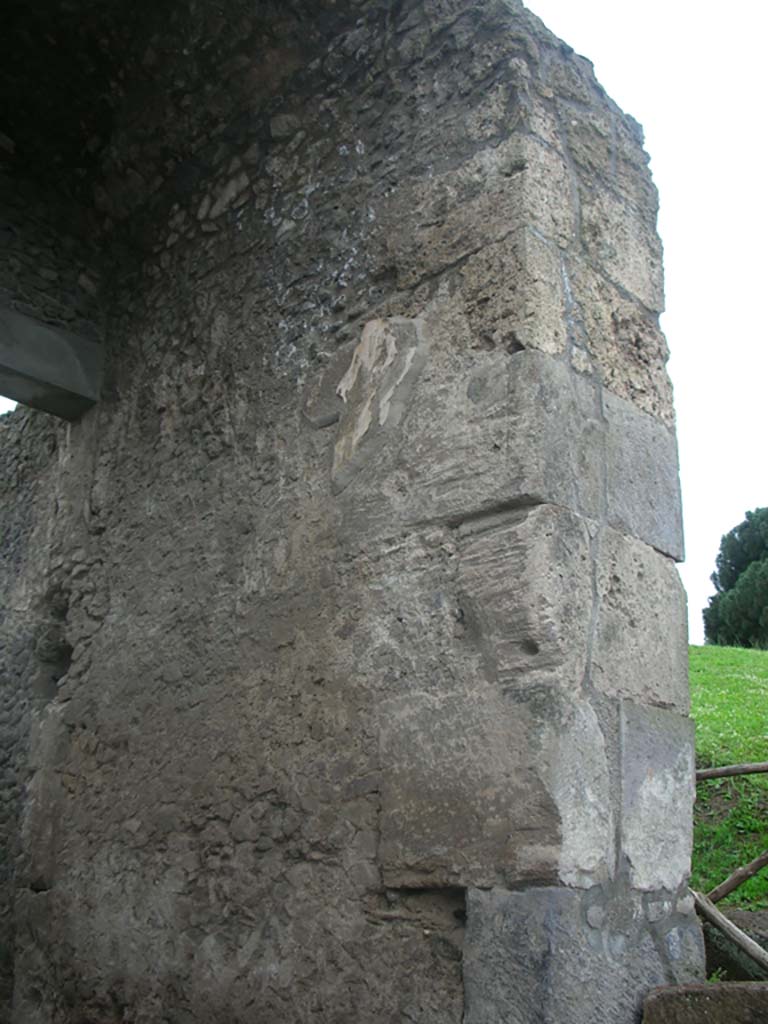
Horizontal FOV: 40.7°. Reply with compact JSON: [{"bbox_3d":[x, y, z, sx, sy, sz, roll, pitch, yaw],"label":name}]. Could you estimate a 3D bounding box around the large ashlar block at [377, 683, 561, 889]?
[{"bbox_3d":[0.296,0.774,2.852,0.260,0.493,0.650,19,-26,-40],"label":"large ashlar block"}]

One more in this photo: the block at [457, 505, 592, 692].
[{"bbox_3d":[0.405,0.277,2.906,0.240,0.487,0.339,19,-26,-40],"label":"block"}]

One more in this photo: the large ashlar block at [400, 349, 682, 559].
[{"bbox_3d":[0.482,-0.104,3.297,0.666,0.496,0.588,19,-26,-40],"label":"large ashlar block"}]

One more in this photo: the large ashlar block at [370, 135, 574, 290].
[{"bbox_3d":[0.280,-0.907,3.510,0.248,0.364,0.717,19,-26,-40],"label":"large ashlar block"}]

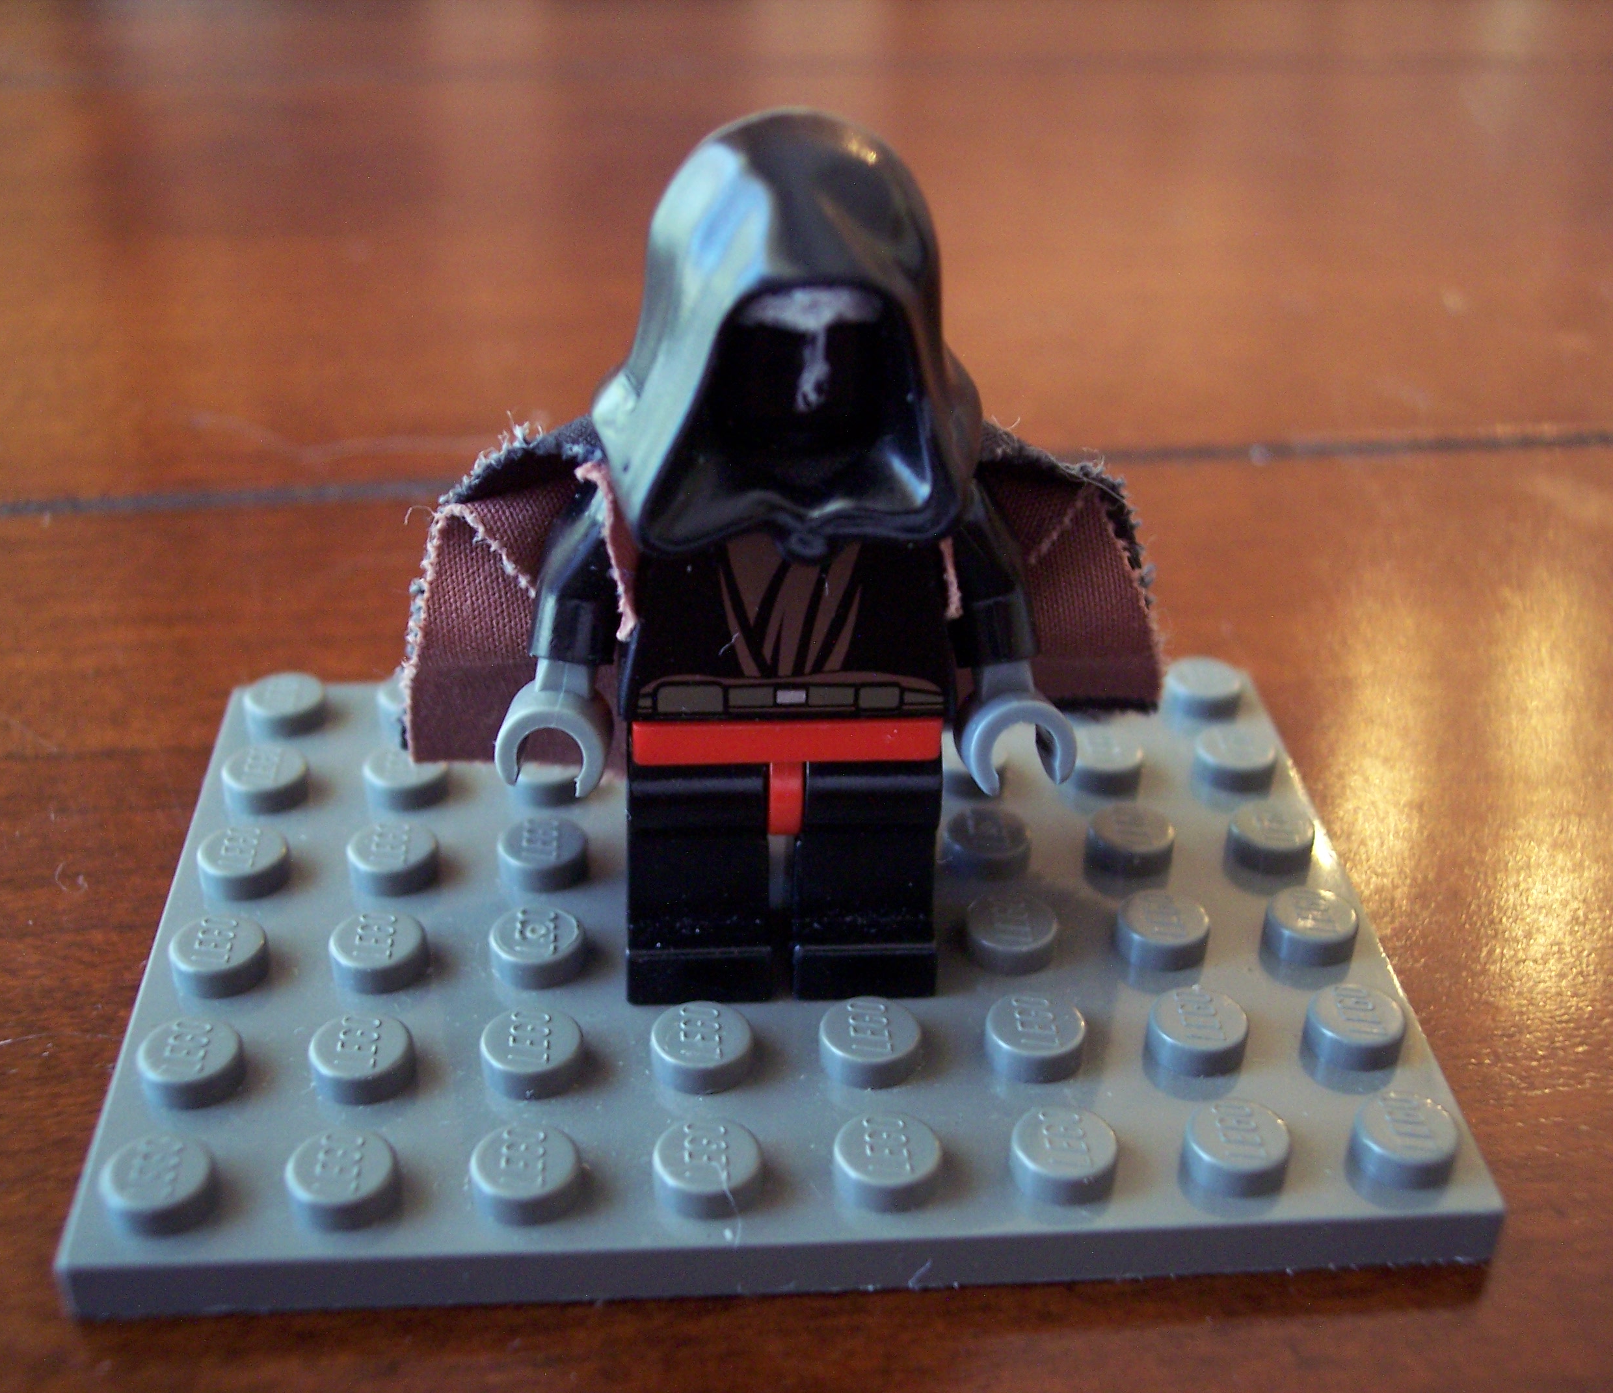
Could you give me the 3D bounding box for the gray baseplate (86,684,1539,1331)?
[{"bbox_3d":[-0.002,0.012,0.111,0.064,0.005,0.048,-1,32,-4],"label":"gray baseplate"}]

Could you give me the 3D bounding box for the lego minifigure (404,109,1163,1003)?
[{"bbox_3d":[0.000,-0.007,0.099,0.041,0.043,0.018,-1,32,-4],"label":"lego minifigure"}]

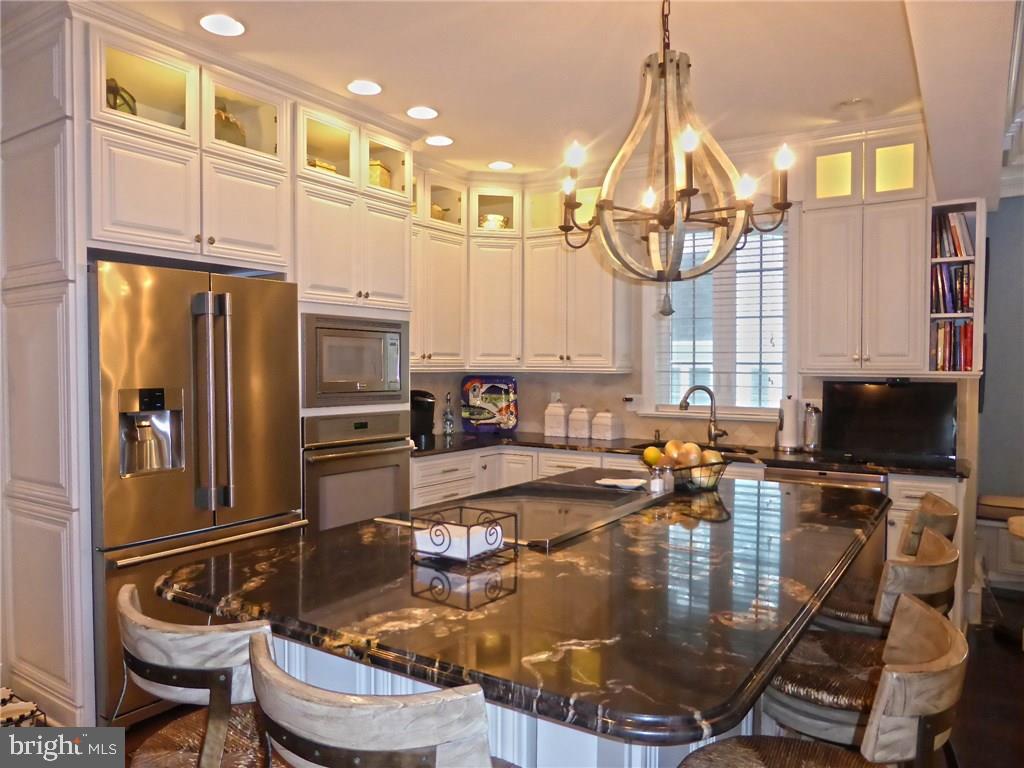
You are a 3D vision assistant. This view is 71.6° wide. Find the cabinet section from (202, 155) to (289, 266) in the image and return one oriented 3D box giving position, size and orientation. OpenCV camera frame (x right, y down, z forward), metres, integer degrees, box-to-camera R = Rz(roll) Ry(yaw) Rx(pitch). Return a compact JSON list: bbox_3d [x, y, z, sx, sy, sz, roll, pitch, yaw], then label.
[{"bbox_3d":[-1.383,-0.757,3.297,0.500,0.423,0.438,0,1,33],"label":"cabinet section"}]

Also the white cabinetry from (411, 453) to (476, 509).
[{"bbox_3d":[-0.675,0.860,4.651,0.605,0.865,0.655,1,2,34],"label":"white cabinetry"}]

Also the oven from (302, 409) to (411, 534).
[{"bbox_3d":[-1.019,0.512,3.903,0.600,0.720,0.765,2,2,34],"label":"oven"}]

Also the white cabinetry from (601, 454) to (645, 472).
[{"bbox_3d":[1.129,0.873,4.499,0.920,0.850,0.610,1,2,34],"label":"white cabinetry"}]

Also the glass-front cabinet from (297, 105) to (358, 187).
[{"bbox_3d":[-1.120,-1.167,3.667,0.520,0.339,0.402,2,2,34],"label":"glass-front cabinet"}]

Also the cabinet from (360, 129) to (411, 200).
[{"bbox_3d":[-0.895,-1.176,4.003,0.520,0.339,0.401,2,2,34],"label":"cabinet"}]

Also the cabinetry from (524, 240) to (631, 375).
[{"bbox_3d":[0.487,-0.570,5.096,0.742,0.960,0.340,1,2,34],"label":"cabinetry"}]

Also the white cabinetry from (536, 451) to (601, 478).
[{"bbox_3d":[0.541,0.861,4.898,0.490,0.850,0.610,1,2,34],"label":"white cabinetry"}]

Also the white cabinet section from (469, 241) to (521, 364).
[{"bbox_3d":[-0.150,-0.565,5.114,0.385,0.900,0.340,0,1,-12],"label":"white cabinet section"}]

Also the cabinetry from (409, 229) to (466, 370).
[{"bbox_3d":[-0.715,-0.564,4.765,0.345,0.955,0.900,1,2,34],"label":"cabinetry"}]

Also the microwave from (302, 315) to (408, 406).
[{"bbox_3d":[-0.977,-0.122,3.890,0.450,0.462,0.770,1,2,34],"label":"microwave"}]

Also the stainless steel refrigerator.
[{"bbox_3d":[-1.534,0.419,3.192,0.750,1.785,0.909,1,2,34],"label":"stainless steel refrigerator"}]

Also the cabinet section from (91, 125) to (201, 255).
[{"bbox_3d":[-1.630,-0.749,2.920,0.500,0.423,0.432,0,1,33],"label":"cabinet section"}]

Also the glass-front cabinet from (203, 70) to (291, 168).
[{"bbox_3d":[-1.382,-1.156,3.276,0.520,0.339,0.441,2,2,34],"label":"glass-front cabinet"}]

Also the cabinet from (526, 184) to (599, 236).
[{"bbox_3d":[0.483,-1.202,5.038,0.675,0.339,0.350,2,2,34],"label":"cabinet"}]

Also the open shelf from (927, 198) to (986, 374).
[{"bbox_3d":[2.367,-0.500,3.789,0.245,0.875,0.320,2,2,34],"label":"open shelf"}]

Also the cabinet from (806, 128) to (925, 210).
[{"bbox_3d":[2.037,-1.195,4.074,0.623,0.400,0.340,1,2,34],"label":"cabinet"}]

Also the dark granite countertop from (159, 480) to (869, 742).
[{"bbox_3d":[0.322,0.475,2.292,1.403,0.055,2.300,1,2,34],"label":"dark granite countertop"}]

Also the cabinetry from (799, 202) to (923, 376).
[{"bbox_3d":[2.036,-0.531,4.093,0.623,0.930,0.340,1,2,34],"label":"cabinetry"}]

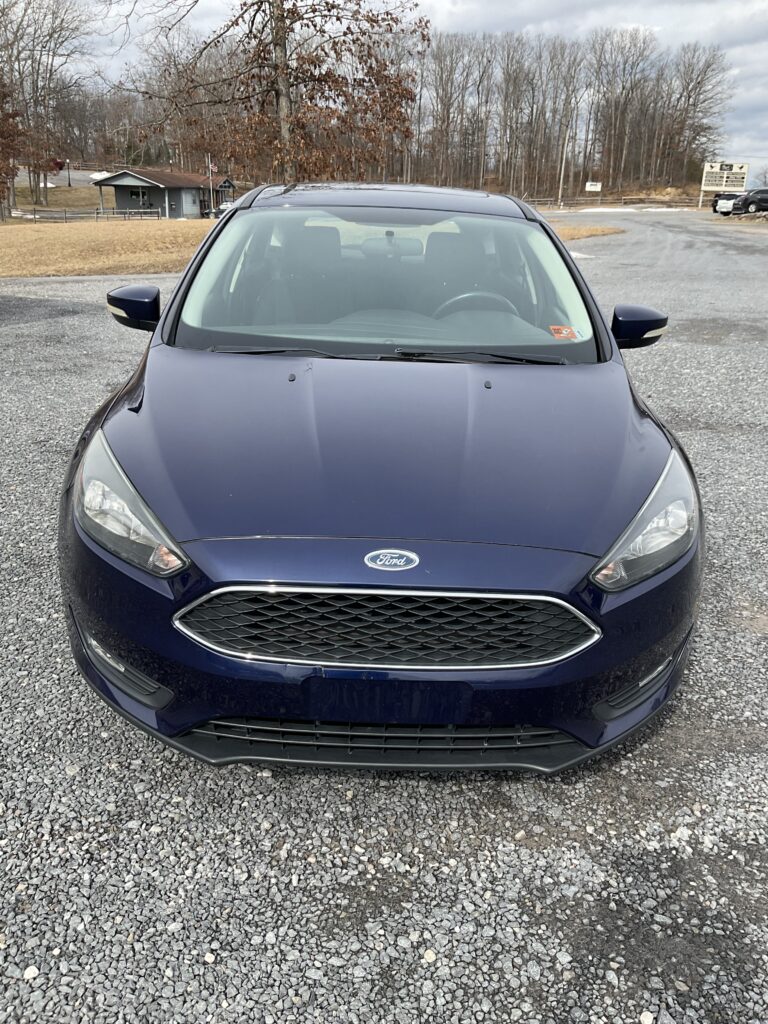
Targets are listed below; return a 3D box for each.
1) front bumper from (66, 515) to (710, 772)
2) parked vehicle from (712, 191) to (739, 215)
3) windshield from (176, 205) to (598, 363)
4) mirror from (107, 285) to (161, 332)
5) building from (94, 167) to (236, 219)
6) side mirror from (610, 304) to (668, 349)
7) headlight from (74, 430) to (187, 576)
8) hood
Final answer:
[{"bbox_3d":[0.008,0.293,2.137,1.780,0.590,0.540,2,22,-1],"label":"front bumper"},{"bbox_3d":[26.495,-23.552,65.600,1.850,1.720,4.600,18,26,37],"label":"parked vehicle"},{"bbox_3d":[0.021,-0.830,3.073,1.450,0.200,0.970,2,51,-1],"label":"windshield"},{"bbox_3d":[-0.902,-0.763,3.164,0.210,0.160,0.155,2,22,-1],"label":"mirror"},{"bbox_3d":[-18.720,-27.116,73.500,6.800,3.700,11.300,10,22,20],"label":"building"},{"bbox_3d":[0.932,-0.704,3.210,0.210,0.160,0.155,2,22,-1],"label":"side mirror"},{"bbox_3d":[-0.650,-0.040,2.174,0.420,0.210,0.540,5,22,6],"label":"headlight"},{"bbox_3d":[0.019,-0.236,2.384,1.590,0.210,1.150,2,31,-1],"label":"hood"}]

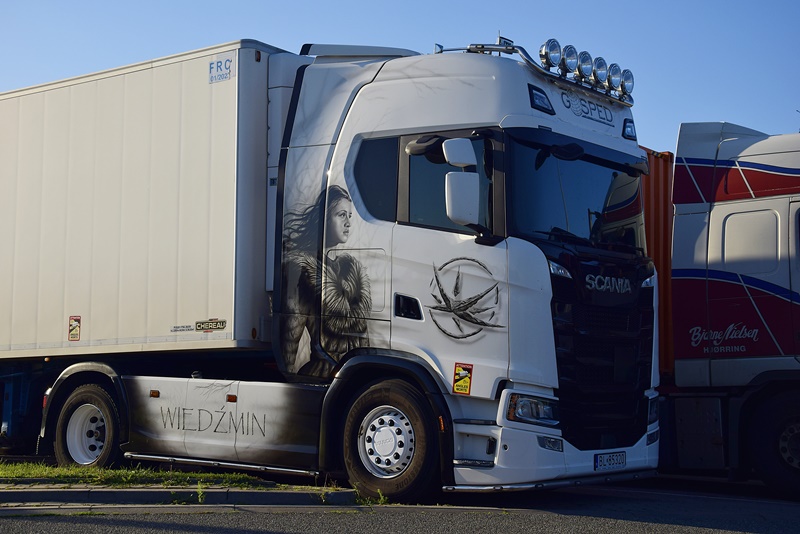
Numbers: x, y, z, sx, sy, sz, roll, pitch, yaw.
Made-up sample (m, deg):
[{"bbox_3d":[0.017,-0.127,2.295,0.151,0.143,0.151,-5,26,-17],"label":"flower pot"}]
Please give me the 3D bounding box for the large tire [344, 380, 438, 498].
[{"bbox_3d":[-0.031,1.436,10.386,1.000,1.000,0.340,-4,-7,37],"label":"large tire"}]

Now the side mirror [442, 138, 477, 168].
[{"bbox_3d":[0.466,-0.886,9.808,0.260,0.200,0.140,5,-7,-44],"label":"side mirror"}]

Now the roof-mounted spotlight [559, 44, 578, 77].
[{"bbox_3d":[1.375,-1.699,10.466,0.130,0.240,0.220,-4,-7,37],"label":"roof-mounted spotlight"}]

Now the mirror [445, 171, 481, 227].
[{"bbox_3d":[0.492,-0.528,9.810,0.235,0.395,0.140,5,-7,-32],"label":"mirror"}]

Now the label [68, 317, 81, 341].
[{"bbox_3d":[-3.242,0.618,12.640,0.170,0.250,0.010,-5,-8,33],"label":"label"}]

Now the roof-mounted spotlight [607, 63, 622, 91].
[{"bbox_3d":[1.839,-1.661,11.159,0.140,0.245,0.220,-3,-7,37],"label":"roof-mounted spotlight"}]

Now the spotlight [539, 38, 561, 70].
[{"bbox_3d":[1.218,-1.718,10.264,0.130,0.240,0.220,-4,-7,37],"label":"spotlight"}]

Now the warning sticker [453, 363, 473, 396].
[{"bbox_3d":[0.493,0.877,9.911,0.170,0.250,0.010,4,-2,38],"label":"warning sticker"}]

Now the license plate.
[{"bbox_3d":[1.727,1.595,10.393,0.015,0.118,0.525,-3,-7,37],"label":"license plate"}]

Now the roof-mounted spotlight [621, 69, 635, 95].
[{"bbox_3d":[1.988,-1.638,11.352,0.140,0.245,0.220,-3,-7,37],"label":"roof-mounted spotlight"}]

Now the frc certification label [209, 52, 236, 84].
[{"bbox_3d":[-1.657,-1.849,11.810,0.325,0.225,0.008,-5,-8,35],"label":"frc certification label"}]

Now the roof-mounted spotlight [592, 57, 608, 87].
[{"bbox_3d":[1.685,-1.680,10.958,0.140,0.245,0.220,-3,-7,37],"label":"roof-mounted spotlight"}]

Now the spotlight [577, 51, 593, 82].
[{"bbox_3d":[1.531,-1.680,10.668,0.130,0.240,0.220,-4,-7,37],"label":"spotlight"}]

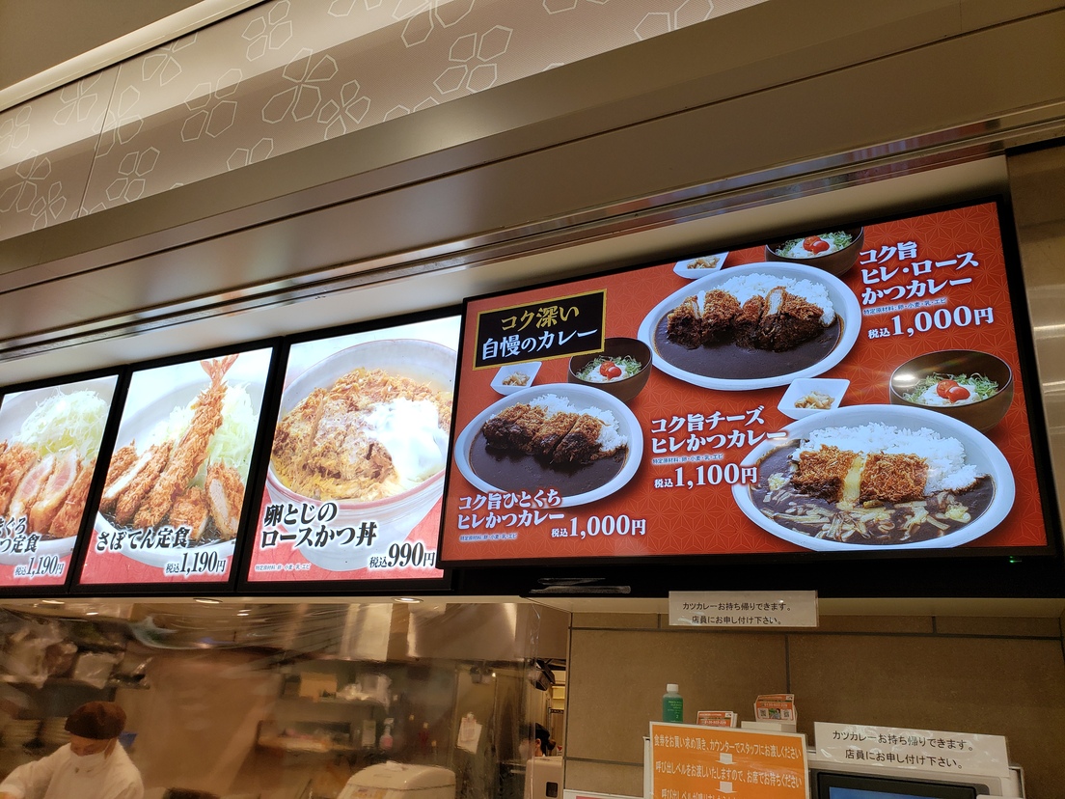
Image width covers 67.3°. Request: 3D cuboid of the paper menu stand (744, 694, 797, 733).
[{"bbox_3d":[0.483,0.651,1.626,0.092,0.098,0.060,-16,-29,41],"label":"paper menu stand"}]

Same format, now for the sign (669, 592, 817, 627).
[{"bbox_3d":[0.426,0.428,1.639,0.297,0.070,0.008,-6,-24,25],"label":"sign"}]

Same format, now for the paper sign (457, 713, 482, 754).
[{"bbox_3d":[-0.437,2.340,5.600,0.155,0.205,0.010,8,-20,16],"label":"paper sign"}]

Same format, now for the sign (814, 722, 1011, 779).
[{"bbox_3d":[0.642,0.597,1.369,0.297,0.063,0.008,-6,-24,25],"label":"sign"}]

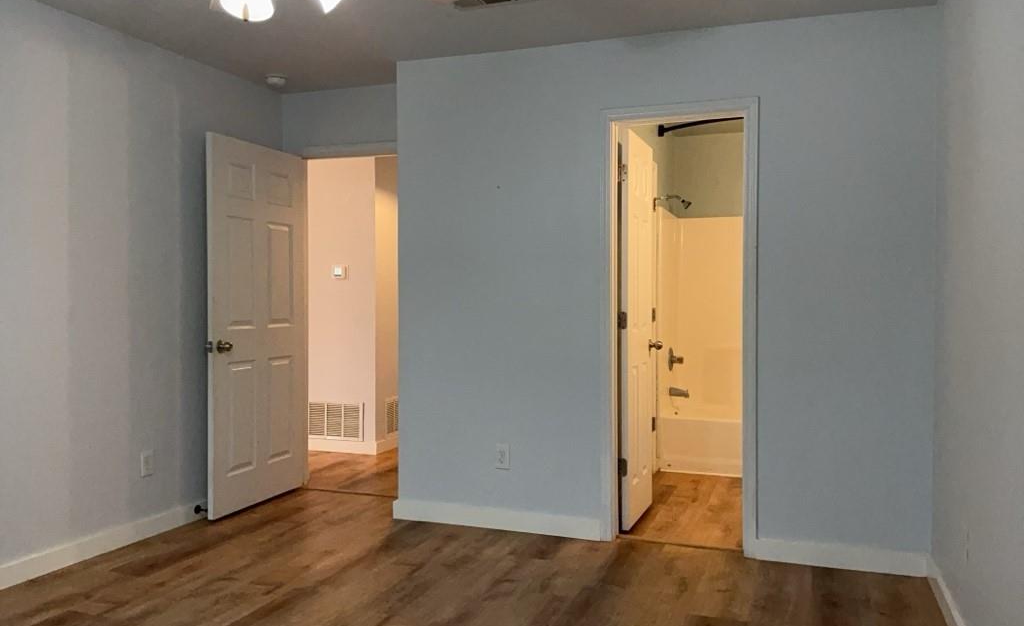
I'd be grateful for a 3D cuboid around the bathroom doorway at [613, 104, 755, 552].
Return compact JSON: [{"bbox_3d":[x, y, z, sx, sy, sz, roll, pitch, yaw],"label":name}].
[{"bbox_3d":[0.808,0.093,3.819,0.640,2.056,0.135,1,1,21],"label":"bathroom doorway"}]

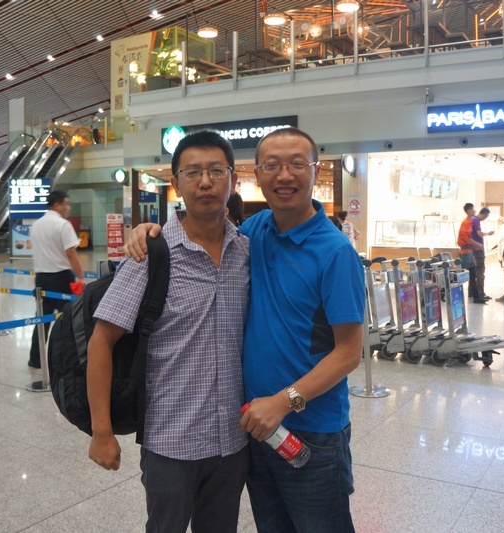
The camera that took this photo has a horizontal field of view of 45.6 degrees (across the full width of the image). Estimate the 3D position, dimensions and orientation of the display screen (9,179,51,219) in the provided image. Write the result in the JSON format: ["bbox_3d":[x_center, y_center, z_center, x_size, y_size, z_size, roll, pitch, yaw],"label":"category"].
[{"bbox_3d":[-7.439,-2.255,20.100,1.340,1.360,0.140,-1,4,-12],"label":"display screen"}]

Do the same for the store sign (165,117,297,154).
[{"bbox_3d":[-0.610,-3.565,16.400,4.310,0.770,0.140,2,4,28],"label":"store sign"}]

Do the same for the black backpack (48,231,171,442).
[{"bbox_3d":[-0.418,0.223,1.810,0.300,0.560,0.330,4,5,41],"label":"black backpack"}]

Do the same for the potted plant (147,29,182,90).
[{"bbox_3d":[-2.655,-6.175,18.200,1.000,1.920,1.000,2,4,28],"label":"potted plant"}]

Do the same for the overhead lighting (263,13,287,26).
[{"bbox_3d":[0.680,-7.371,17.900,0.670,0.170,0.670,0,4,0],"label":"overhead lighting"}]

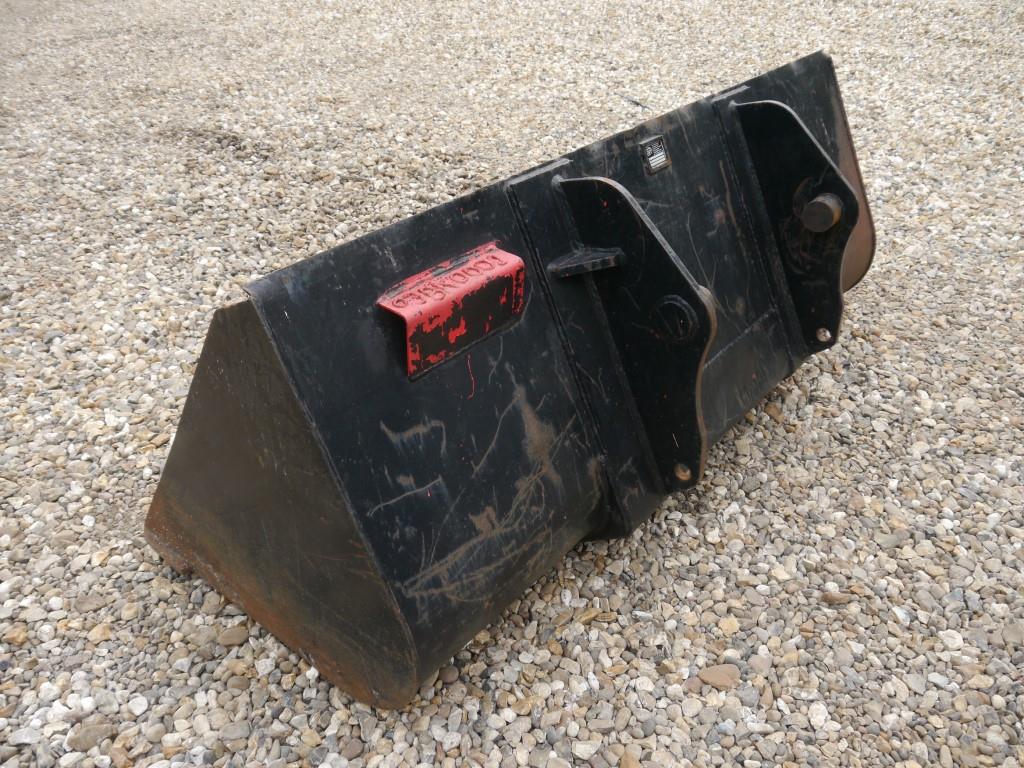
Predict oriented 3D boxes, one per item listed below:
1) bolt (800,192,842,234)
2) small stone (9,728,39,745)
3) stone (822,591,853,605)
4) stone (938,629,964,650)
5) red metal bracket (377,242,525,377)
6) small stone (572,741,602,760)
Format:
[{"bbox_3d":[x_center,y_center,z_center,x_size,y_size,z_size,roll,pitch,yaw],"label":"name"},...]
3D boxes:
[{"bbox_3d":[0.773,-0.428,2.064,0.079,0.079,0.071,21,38,33],"label":"bolt"},{"bbox_3d":[-0.830,0.602,1.410,0.050,0.019,0.030,-8,32,-10],"label":"small stone"},{"bbox_3d":[0.693,0.456,1.769,0.059,0.022,0.029,0,30,7],"label":"stone"},{"bbox_3d":[0.812,0.472,1.530,0.043,0.027,0.046,26,41,37],"label":"stone"},{"bbox_3d":[-0.102,-0.138,1.518,0.070,0.130,0.308,24,40,34],"label":"red metal bracket"},{"bbox_3d":[0.136,0.657,1.486,0.052,0.026,0.035,-3,30,2],"label":"small stone"}]

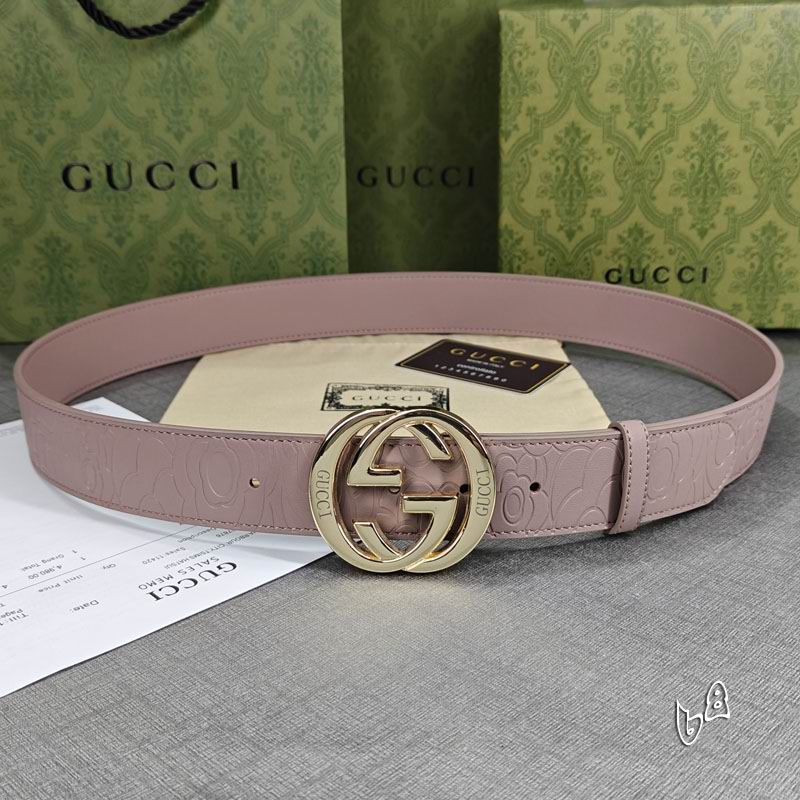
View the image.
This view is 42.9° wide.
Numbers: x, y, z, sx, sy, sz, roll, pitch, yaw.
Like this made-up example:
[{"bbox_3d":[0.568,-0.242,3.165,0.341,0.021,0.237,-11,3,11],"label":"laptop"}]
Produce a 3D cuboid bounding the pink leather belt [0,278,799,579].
[{"bbox_3d":[0.003,-0.017,0.494,0.342,0.062,0.281,0,22,0],"label":"pink leather belt"}]

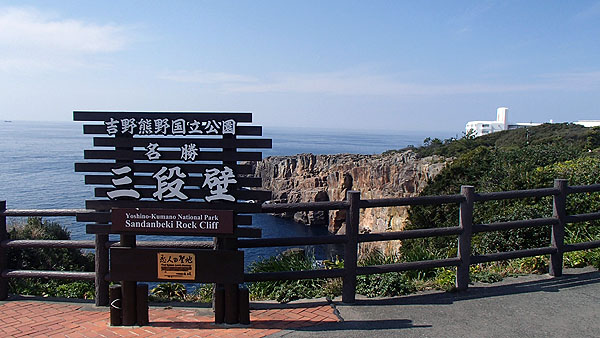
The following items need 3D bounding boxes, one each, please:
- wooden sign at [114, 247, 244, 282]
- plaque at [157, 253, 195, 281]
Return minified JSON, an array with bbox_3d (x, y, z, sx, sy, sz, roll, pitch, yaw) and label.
[{"bbox_3d":[-1.087,0.854,3.966,1.189,0.294,0.060,1,6,2],"label":"wooden sign"},{"bbox_3d":[-1.085,0.859,3.926,0.339,0.243,0.020,1,6,2],"label":"plaque"}]

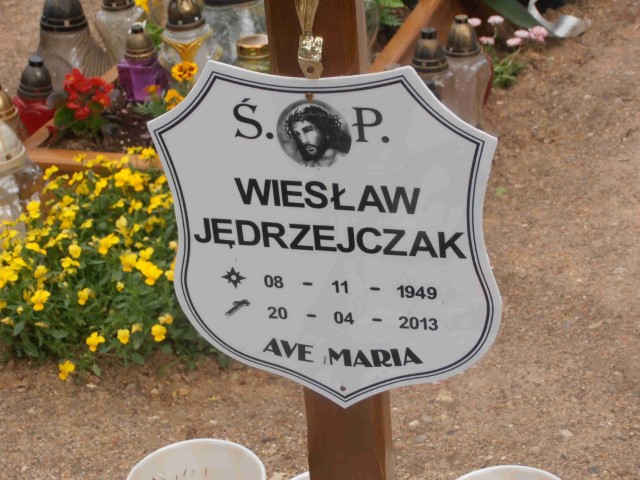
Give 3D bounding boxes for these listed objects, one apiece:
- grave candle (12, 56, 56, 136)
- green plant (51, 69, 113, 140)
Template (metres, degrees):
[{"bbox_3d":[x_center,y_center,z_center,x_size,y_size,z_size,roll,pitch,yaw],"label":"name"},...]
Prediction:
[{"bbox_3d":[-0.592,-0.273,3.400,0.095,0.220,0.095,-8,25,-9],"label":"grave candle"},{"bbox_3d":[-0.472,-0.268,3.220,0.122,0.135,0.120,-7,25,-8],"label":"green plant"}]

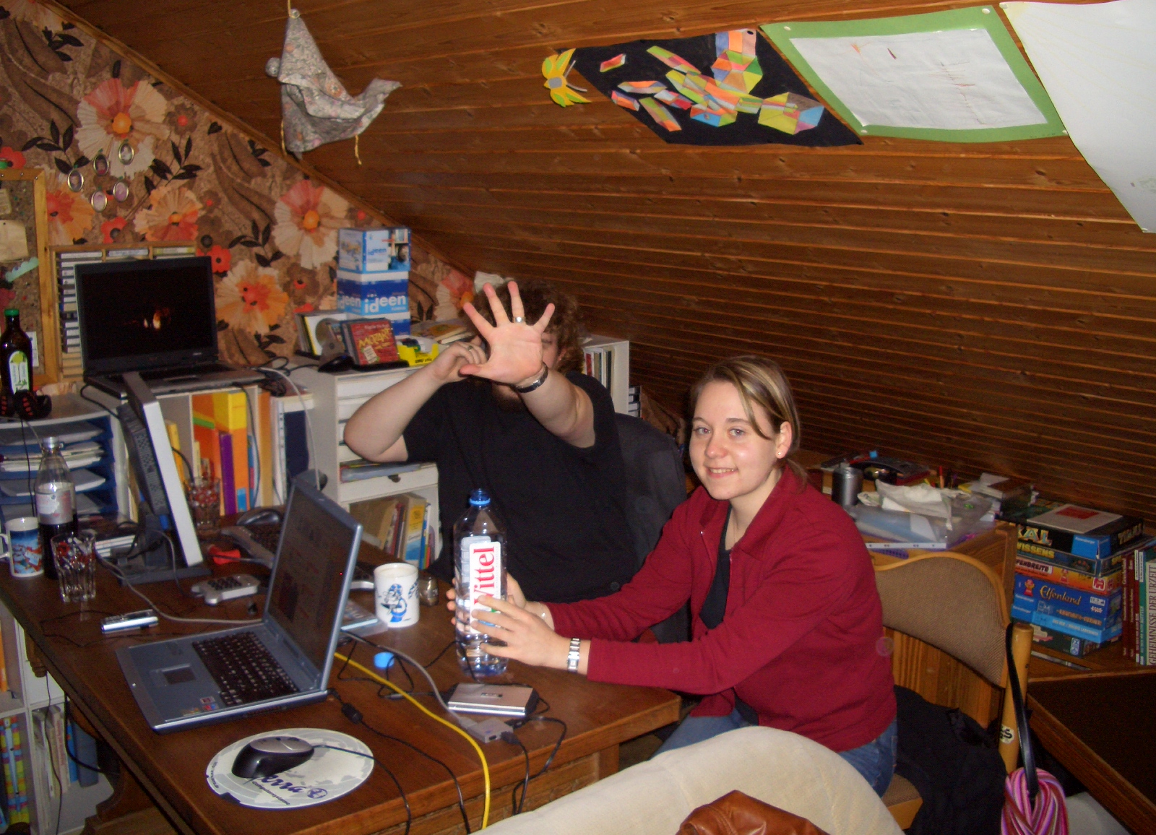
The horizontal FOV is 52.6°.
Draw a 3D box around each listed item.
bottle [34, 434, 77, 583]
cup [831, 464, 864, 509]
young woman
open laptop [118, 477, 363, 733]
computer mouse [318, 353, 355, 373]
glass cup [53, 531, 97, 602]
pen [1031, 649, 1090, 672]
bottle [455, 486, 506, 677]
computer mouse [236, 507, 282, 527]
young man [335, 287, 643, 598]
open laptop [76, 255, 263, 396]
[{"bbox_3d":[-1.110,0.191,2.480,0.087,0.292,0.087,-2,13,-11],"label":"bottle"},{"bbox_3d":[0.693,0.175,2.997,0.080,0.100,0.080,4,13,16],"label":"cup"},{"bbox_3d":[0.190,0.534,2.078,0.680,1.280,0.560,-9,16,-36],"label":"young woman"},{"bbox_3d":[-0.588,0.307,1.993,0.340,0.290,0.325,-7,15,-31],"label":"open laptop"},{"bbox_3d":[-0.598,-0.137,2.894,0.098,0.037,0.058,-6,14,-25],"label":"computer mouse"},{"bbox_3d":[-1.016,0.304,2.368,0.090,0.122,0.090,0,13,0],"label":"glass cup"},{"bbox_3d":[1.136,0.569,2.749,0.011,0.011,0.142,-11,17,-42],"label":"pen"},{"bbox_3d":[-0.169,0.285,2.028,0.090,0.322,0.090,-1,13,-6],"label":"bottle"},{"bbox_3d":[-0.781,0.237,2.860,0.112,0.038,0.060,-7,15,-29],"label":"computer mouse"},{"bbox_3d":[-0.173,0.378,2.619,0.650,1.320,0.740,7,14,27],"label":"young man"},{"bbox_3d":[-1.012,-0.230,2.900,0.348,0.295,0.285,-10,16,-38],"label":"open laptop"}]

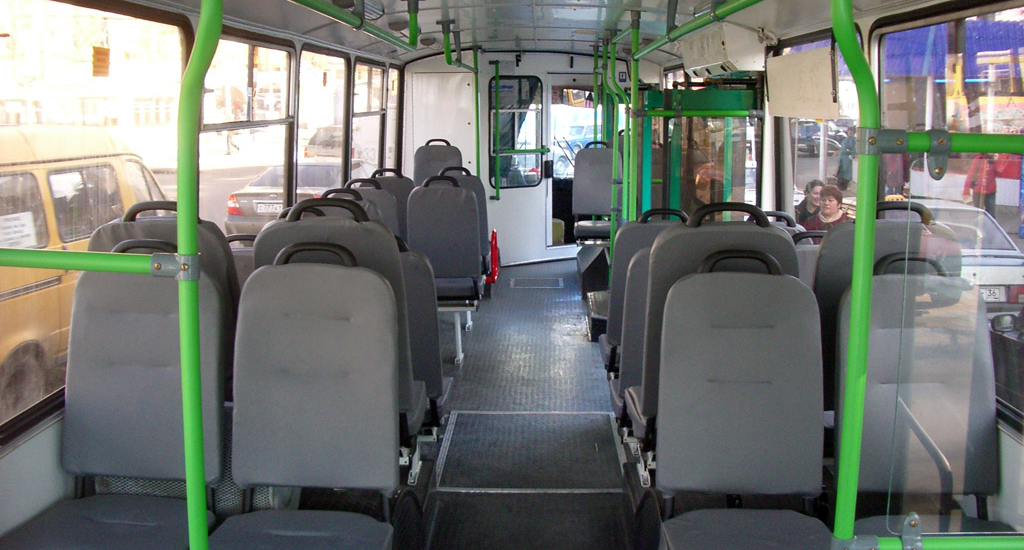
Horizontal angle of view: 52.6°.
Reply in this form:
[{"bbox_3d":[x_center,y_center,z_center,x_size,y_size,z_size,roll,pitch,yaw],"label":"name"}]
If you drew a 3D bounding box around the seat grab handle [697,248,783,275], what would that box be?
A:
[{"bbox_3d":[0.576,-0.033,2.613,0.216,0.067,0.040,0,9,1],"label":"seat grab handle"}]

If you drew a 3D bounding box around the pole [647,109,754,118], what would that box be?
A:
[{"bbox_3d":[0.887,-0.768,4.923,0.540,0.033,0.033,1,10,1],"label":"pole"}]

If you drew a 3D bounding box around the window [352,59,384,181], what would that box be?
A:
[{"bbox_3d":[-1.048,-1.058,7.727,0.050,1.058,1.496,0,9,1],"label":"window"}]

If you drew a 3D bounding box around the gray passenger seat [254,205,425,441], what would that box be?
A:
[{"bbox_3d":[-0.472,0.123,2.922,0.420,0.730,0.570,1,10,1],"label":"gray passenger seat"}]

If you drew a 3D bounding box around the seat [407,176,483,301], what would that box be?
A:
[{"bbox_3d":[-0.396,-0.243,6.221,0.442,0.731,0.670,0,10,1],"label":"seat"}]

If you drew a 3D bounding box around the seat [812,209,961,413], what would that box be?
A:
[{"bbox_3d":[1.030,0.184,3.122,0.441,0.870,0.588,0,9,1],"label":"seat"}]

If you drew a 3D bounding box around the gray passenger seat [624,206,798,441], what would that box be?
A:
[{"bbox_3d":[0.562,0.138,2.902,0.420,0.730,0.570,1,10,1],"label":"gray passenger seat"}]

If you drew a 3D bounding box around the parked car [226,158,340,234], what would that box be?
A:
[{"bbox_3d":[-3.086,-1.294,17.377,1.800,1.470,4.800,2,10,8],"label":"parked car"}]

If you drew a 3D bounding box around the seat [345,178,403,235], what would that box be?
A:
[{"bbox_3d":[-0.823,-0.213,5.987,0.420,0.730,0.570,1,10,1],"label":"seat"}]

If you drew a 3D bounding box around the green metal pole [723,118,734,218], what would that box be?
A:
[{"bbox_3d":[1.371,-0.297,6.622,0.060,1.750,0.050,0,9,1],"label":"green metal pole"}]

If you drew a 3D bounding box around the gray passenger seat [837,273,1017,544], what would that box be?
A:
[{"bbox_3d":[0.980,0.328,2.387,0.420,0.730,0.540,1,10,1],"label":"gray passenger seat"}]

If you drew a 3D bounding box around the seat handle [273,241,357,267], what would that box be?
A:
[{"bbox_3d":[-0.484,-0.050,2.538,0.205,0.068,0.040,1,10,1],"label":"seat handle"}]

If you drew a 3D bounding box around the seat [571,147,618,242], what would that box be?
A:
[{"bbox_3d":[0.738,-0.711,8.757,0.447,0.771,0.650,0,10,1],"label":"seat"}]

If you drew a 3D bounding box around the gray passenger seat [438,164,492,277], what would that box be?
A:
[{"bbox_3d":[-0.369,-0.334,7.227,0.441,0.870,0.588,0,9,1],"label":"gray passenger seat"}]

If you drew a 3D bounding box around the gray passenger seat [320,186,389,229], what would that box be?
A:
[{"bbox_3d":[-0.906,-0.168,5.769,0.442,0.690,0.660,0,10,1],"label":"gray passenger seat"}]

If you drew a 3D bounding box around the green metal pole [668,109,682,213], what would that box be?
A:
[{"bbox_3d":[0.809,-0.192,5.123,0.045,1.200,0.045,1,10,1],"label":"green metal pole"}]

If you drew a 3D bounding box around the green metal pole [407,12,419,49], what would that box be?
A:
[{"bbox_3d":[-0.403,-0.989,4.197,0.041,0.157,0.046,0,10,1],"label":"green metal pole"}]

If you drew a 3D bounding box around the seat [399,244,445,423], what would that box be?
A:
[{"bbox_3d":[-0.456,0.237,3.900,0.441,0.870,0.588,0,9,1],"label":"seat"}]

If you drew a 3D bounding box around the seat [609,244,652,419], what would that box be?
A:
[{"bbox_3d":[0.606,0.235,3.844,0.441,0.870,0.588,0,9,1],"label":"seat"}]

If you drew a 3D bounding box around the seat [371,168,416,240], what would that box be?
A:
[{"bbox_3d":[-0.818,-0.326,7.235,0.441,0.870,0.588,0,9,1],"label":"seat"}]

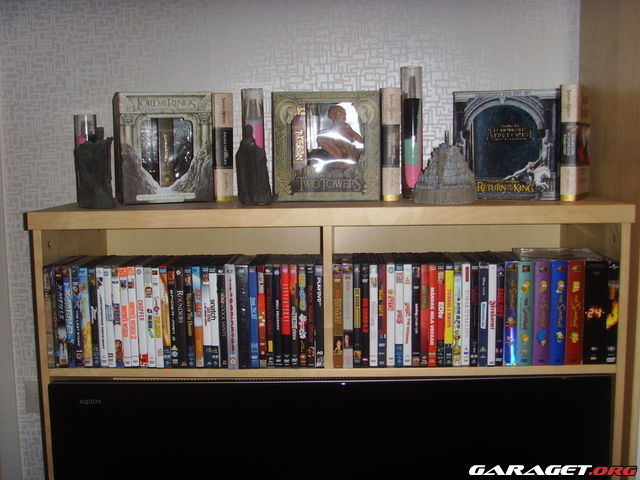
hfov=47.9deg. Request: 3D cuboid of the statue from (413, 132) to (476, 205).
[{"bbox_3d":[0.236,-0.139,1.381,0.115,0.137,0.105,3,8,29],"label":"statue"}]

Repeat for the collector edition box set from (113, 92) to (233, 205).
[{"bbox_3d":[-0.321,-0.197,1.560,0.226,0.225,0.160,-3,7,-17],"label":"collector edition box set"}]

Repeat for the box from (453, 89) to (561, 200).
[{"bbox_3d":[0.386,-0.195,1.497,0.205,0.217,0.140,1,7,14],"label":"box"}]

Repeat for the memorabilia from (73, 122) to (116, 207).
[{"bbox_3d":[-0.428,-0.140,1.383,0.066,0.156,0.060,2,7,21],"label":"memorabilia"}]

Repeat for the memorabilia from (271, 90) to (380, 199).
[{"bbox_3d":[0.013,-0.198,1.552,0.218,0.221,0.150,-1,7,-2],"label":"memorabilia"}]

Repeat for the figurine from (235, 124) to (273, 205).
[{"bbox_3d":[-0.130,-0.148,1.435,0.066,0.153,0.066,1,7,14],"label":"figurine"}]

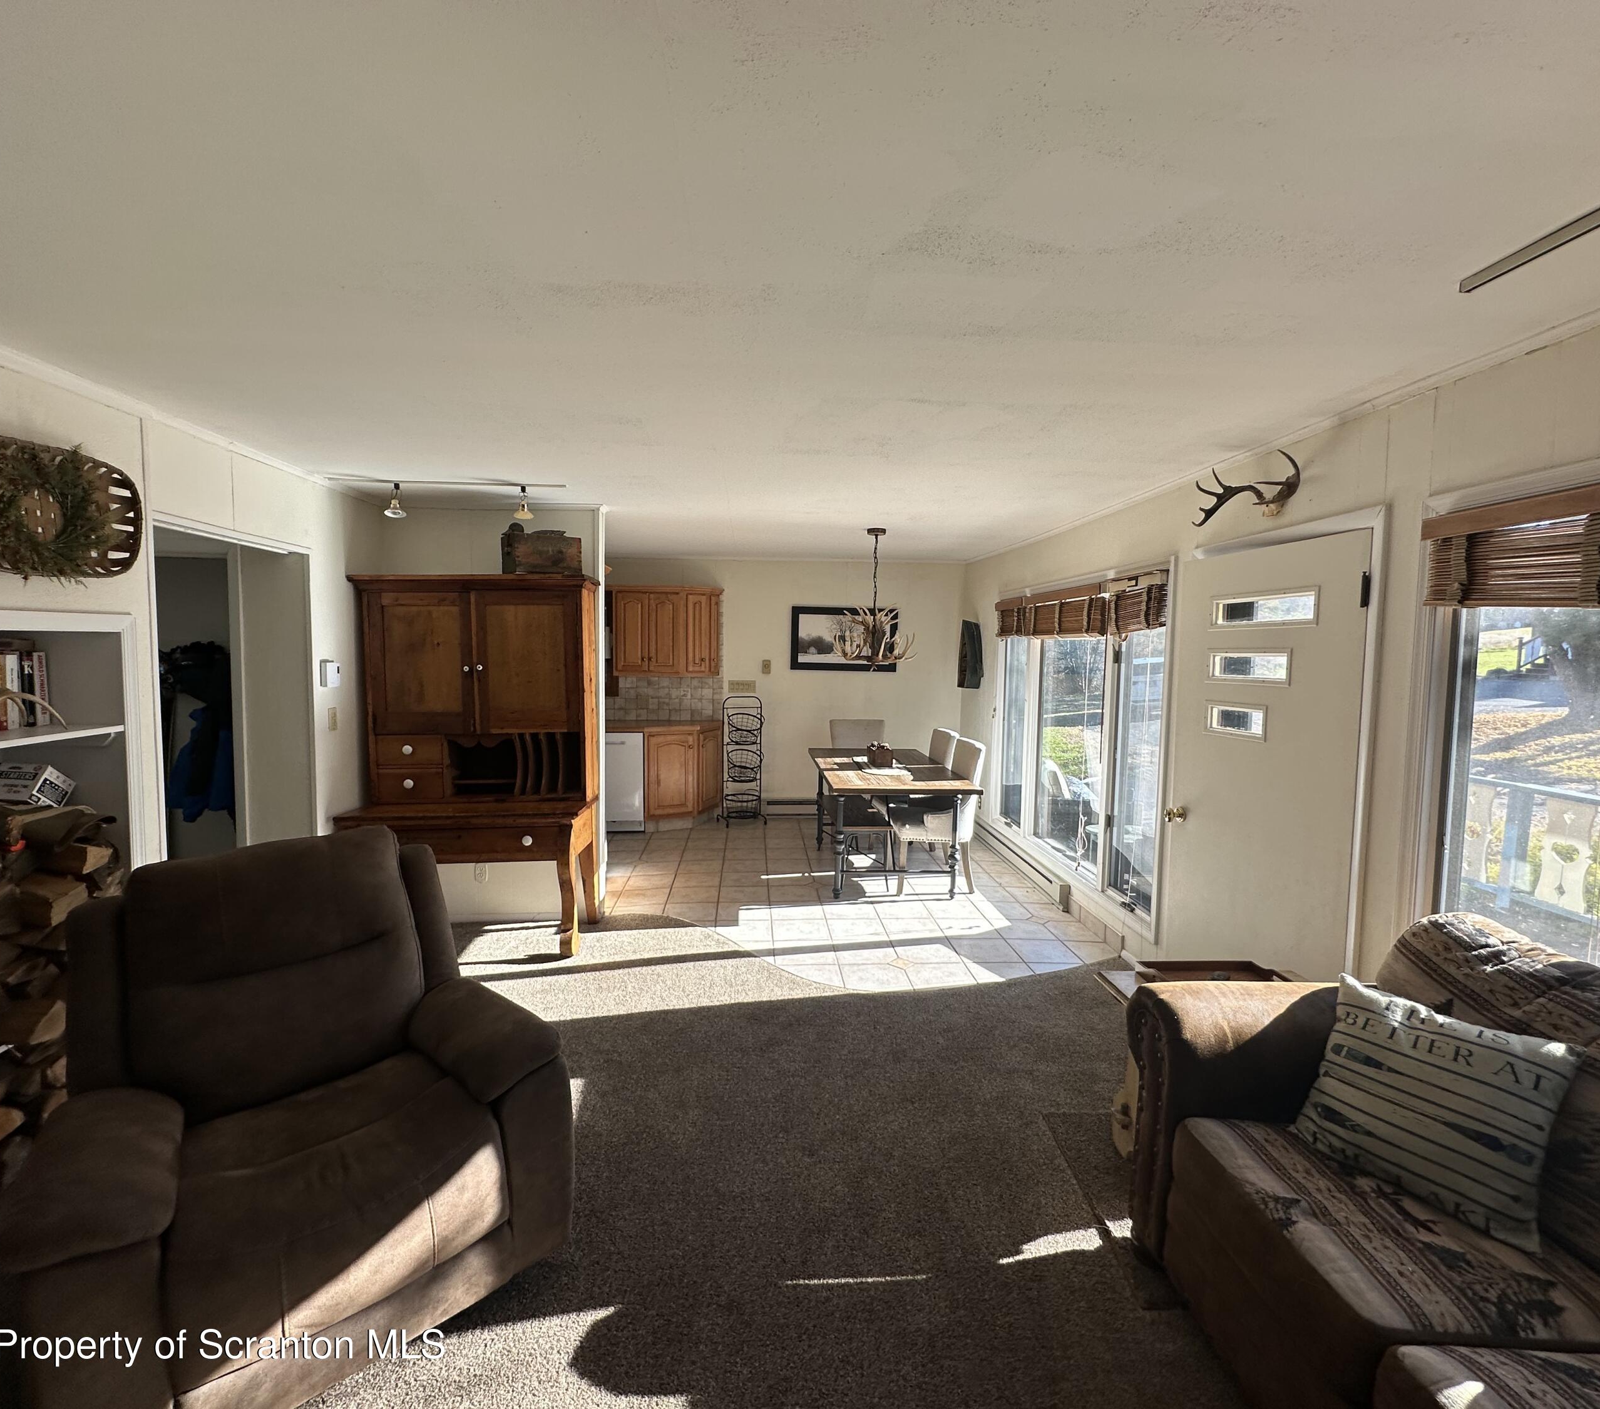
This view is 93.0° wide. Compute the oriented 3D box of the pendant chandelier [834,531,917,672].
[{"bbox_3d":[0.512,-0.714,5.170,0.571,0.939,0.571,0,4,-4],"label":"pendant chandelier"}]

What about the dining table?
[{"bbox_3d":[0.583,0.827,5.484,0.900,0.766,1.790,0,4,-4],"label":"dining table"}]

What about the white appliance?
[{"bbox_3d":[-1.639,0.651,6.724,0.606,0.884,0.606,0,4,-4],"label":"white appliance"}]

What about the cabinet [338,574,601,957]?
[{"bbox_3d":[-1.730,0.310,4.061,1.182,1.939,0.525,0,4,-4],"label":"cabinet"}]

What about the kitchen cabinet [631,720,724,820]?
[{"bbox_3d":[-1.022,0.609,6.814,0.697,0.879,0.626,0,4,-15],"label":"kitchen cabinet"}]

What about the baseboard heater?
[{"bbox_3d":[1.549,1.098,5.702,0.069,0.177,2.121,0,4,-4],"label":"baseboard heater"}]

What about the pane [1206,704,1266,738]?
[{"bbox_3d":[1.718,0.063,2.994,0.045,0.129,0.318,0,4,-10],"label":"pane"}]

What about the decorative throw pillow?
[{"bbox_3d":[1.435,0.886,1.734,0.140,0.410,0.435,39,-18,-33],"label":"decorative throw pillow"}]

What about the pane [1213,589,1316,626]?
[{"bbox_3d":[1.778,-0.365,2.923,0.035,0.107,0.536,0,4,-8],"label":"pane"}]

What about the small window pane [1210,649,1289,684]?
[{"bbox_3d":[1.768,-0.148,2.992,0.035,0.112,0.424,0,4,-8],"label":"small window pane"}]

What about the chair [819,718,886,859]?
[{"bbox_3d":[0.494,0.648,6.440,0.500,0.980,0.620,0,4,-4],"label":"chair"}]

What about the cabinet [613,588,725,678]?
[{"bbox_3d":[-1.180,-0.662,6.860,0.960,0.780,0.340,0,4,-4],"label":"cabinet"}]

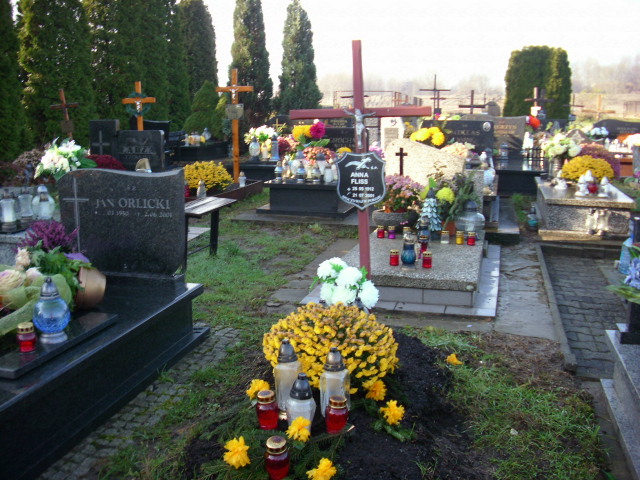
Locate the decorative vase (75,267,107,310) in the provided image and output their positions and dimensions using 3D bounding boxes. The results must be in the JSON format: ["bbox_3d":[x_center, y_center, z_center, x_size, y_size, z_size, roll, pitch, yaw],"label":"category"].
[{"bbox_3d":[-1.263,0.271,3.780,0.210,0.235,0.235,1,8,-41],"label":"decorative vase"}]

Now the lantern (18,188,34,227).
[{"bbox_3d":[-2.278,-0.256,5.326,0.120,0.289,0.120,3,12,15],"label":"lantern"}]

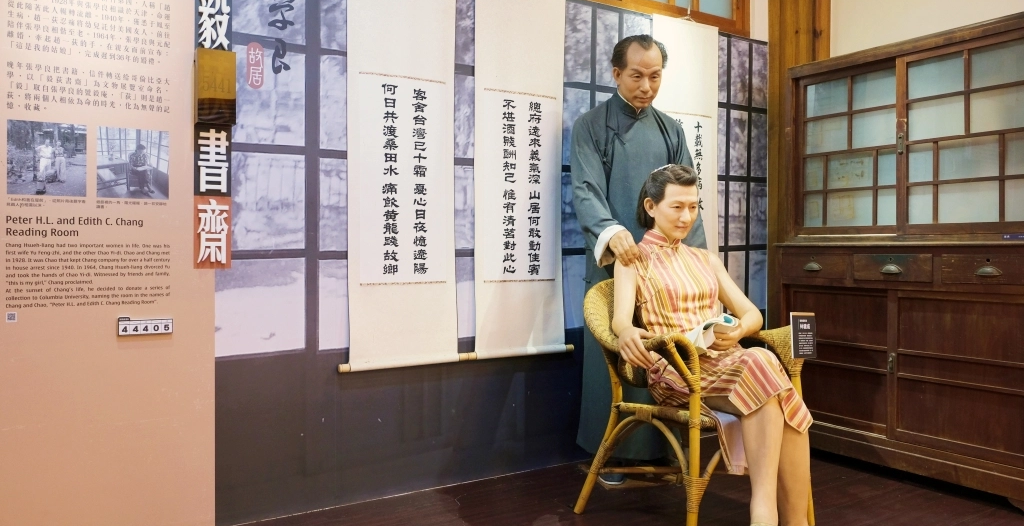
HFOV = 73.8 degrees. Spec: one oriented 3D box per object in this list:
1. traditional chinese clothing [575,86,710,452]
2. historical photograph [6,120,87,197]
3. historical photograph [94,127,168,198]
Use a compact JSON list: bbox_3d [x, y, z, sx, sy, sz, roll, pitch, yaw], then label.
[{"bbox_3d":[0.480,0.038,2.629,0.597,1.356,0.425,0,1,-19],"label":"traditional chinese clothing"},{"bbox_3d":[-1.266,-0.284,1.862,0.180,0.201,0.010,-1,1,-31],"label":"historical photograph"},{"bbox_3d":[-1.089,-0.286,1.967,0.182,0.201,0.010,-1,1,-31],"label":"historical photograph"}]

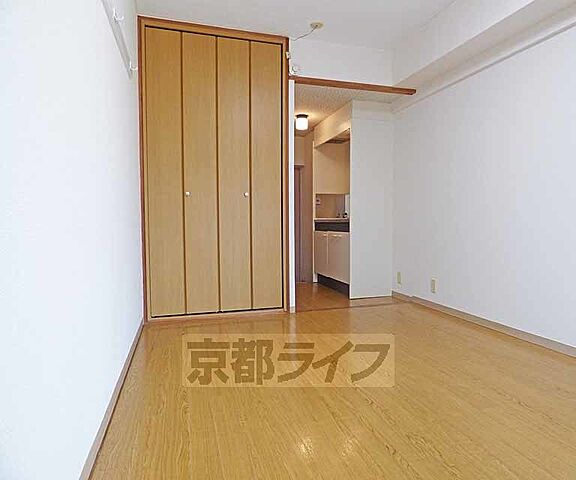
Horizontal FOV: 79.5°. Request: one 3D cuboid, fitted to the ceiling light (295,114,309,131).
[{"bbox_3d":[0.168,-1.376,4.060,0.150,0.165,0.150,0,2,0],"label":"ceiling light"}]

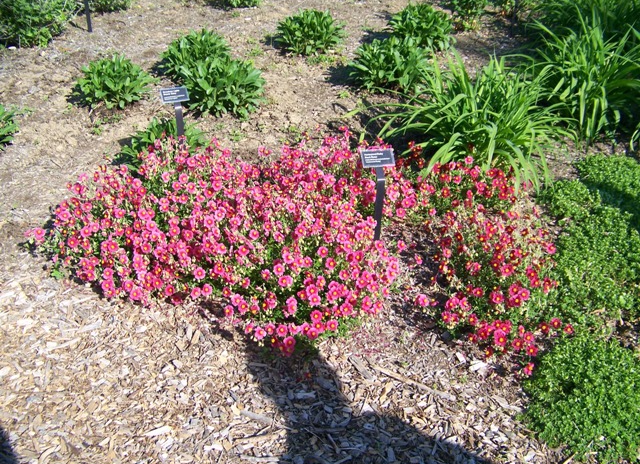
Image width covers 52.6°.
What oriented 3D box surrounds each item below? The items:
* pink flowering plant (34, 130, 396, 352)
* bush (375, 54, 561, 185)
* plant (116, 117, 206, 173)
[{"bbox_3d":[-0.369,-0.063,2.377,1.336,0.265,1.295,0,33,0],"label":"pink flowering plant"},{"bbox_3d":[0.643,-0.490,2.820,0.816,0.500,0.734,0,33,0],"label":"bush"},{"bbox_3d":[-0.724,-0.428,2.938,0.423,0.240,0.398,0,33,0],"label":"plant"}]

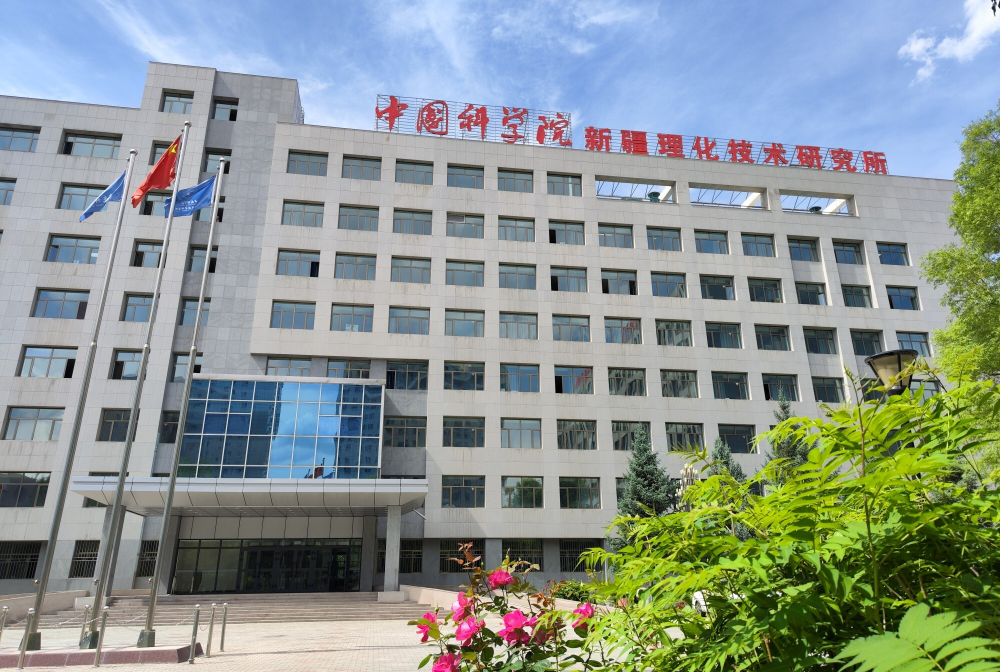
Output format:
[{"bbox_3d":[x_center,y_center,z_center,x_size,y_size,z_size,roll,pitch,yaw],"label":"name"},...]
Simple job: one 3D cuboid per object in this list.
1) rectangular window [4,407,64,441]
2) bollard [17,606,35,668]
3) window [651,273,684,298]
[{"bbox_3d":[-26.321,5.079,39.488,2.811,1.793,0.200,3,-20,-9],"label":"rectangular window"},{"bbox_3d":[-8.652,5.528,12.678,0.100,1.020,0.100,3,-21,-8],"label":"bollard"},{"bbox_3d":[11.810,-3.450,48.554,2.579,1.882,0.250,3,-21,-9],"label":"window"}]

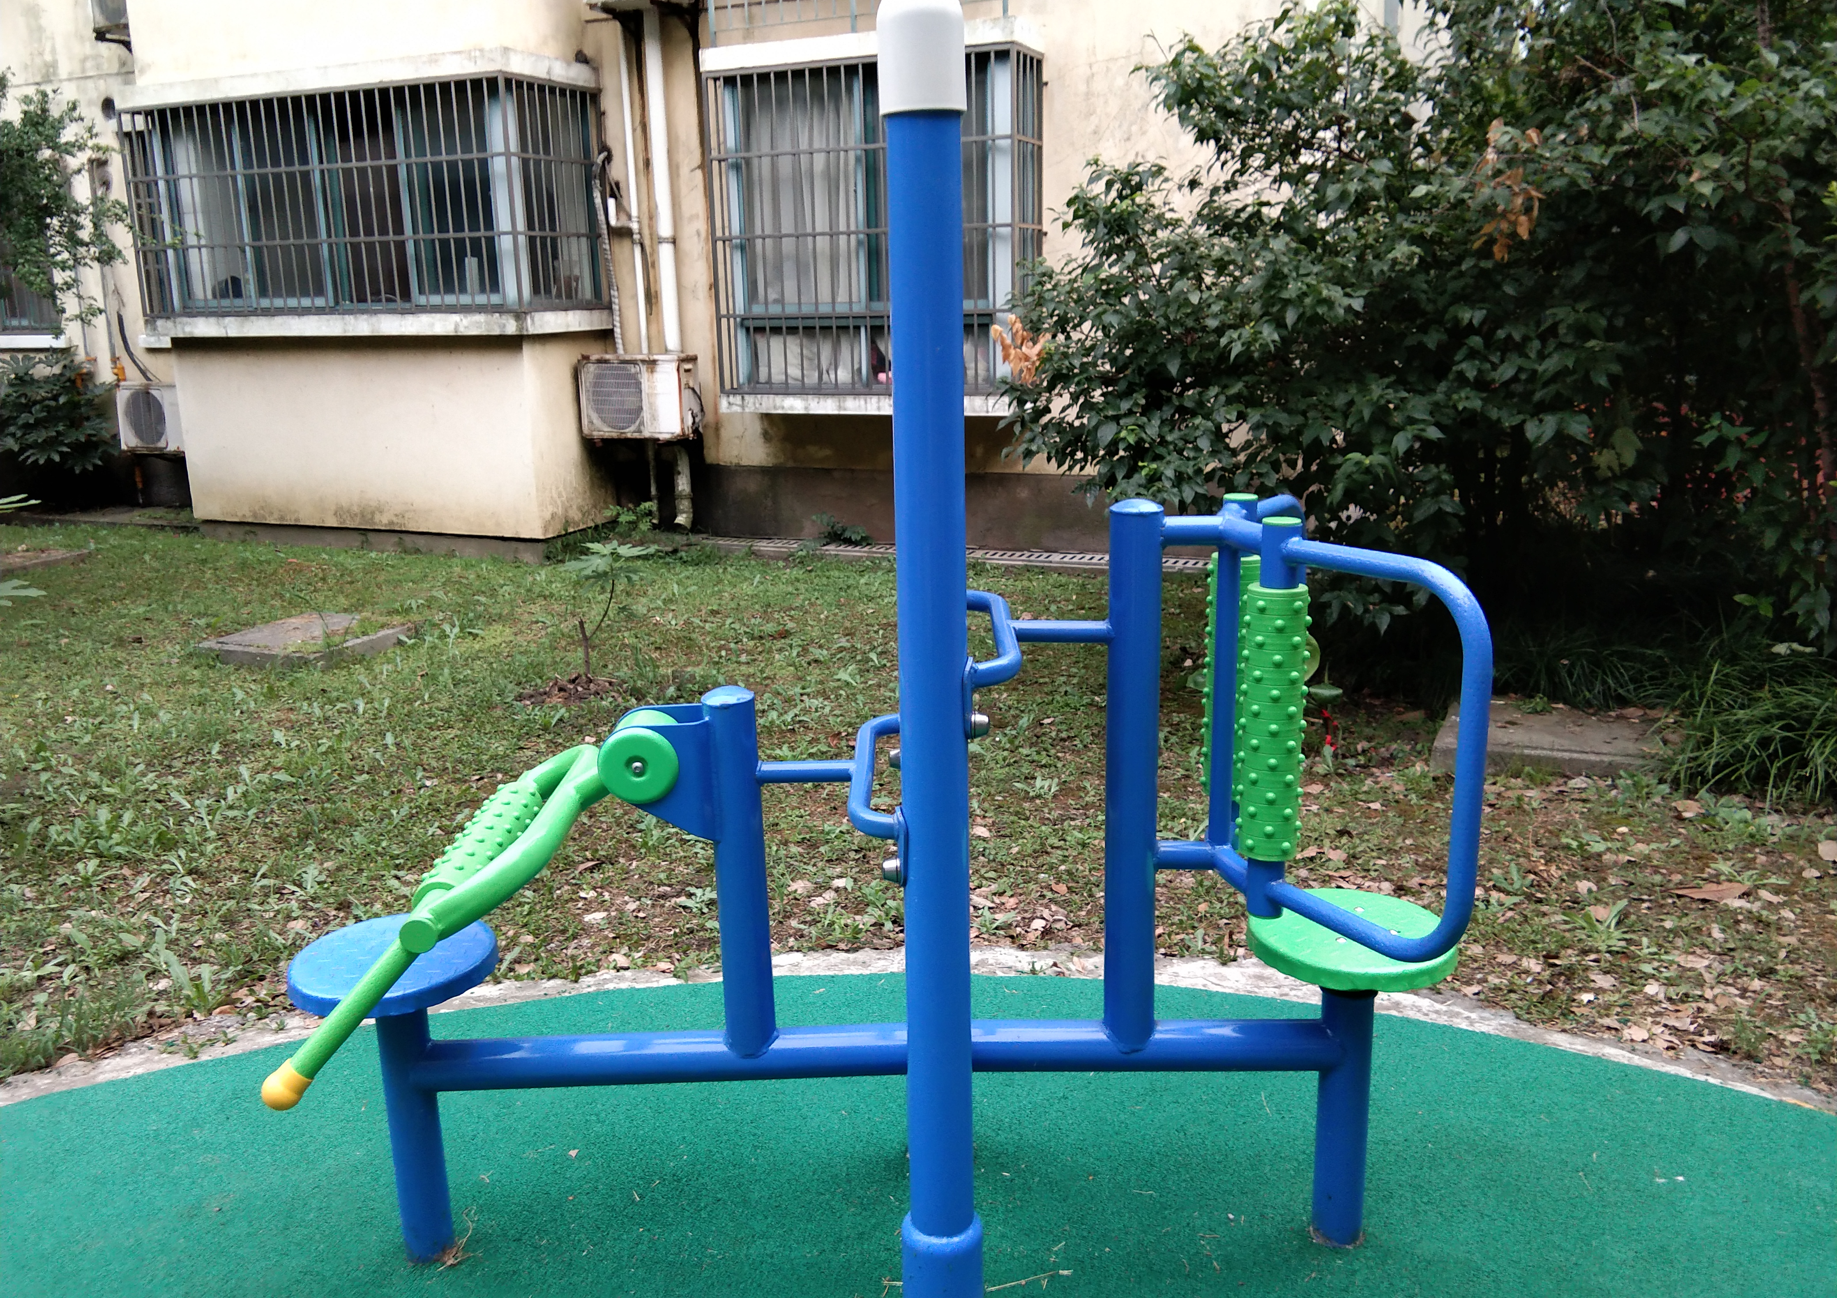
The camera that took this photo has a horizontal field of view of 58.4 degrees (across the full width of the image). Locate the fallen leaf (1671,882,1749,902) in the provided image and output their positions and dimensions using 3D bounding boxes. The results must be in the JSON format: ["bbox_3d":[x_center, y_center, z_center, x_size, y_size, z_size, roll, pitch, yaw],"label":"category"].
[{"bbox_3d":[1.865,0.568,3.850,0.185,0.025,0.085,-3,14,-6],"label":"fallen leaf"}]

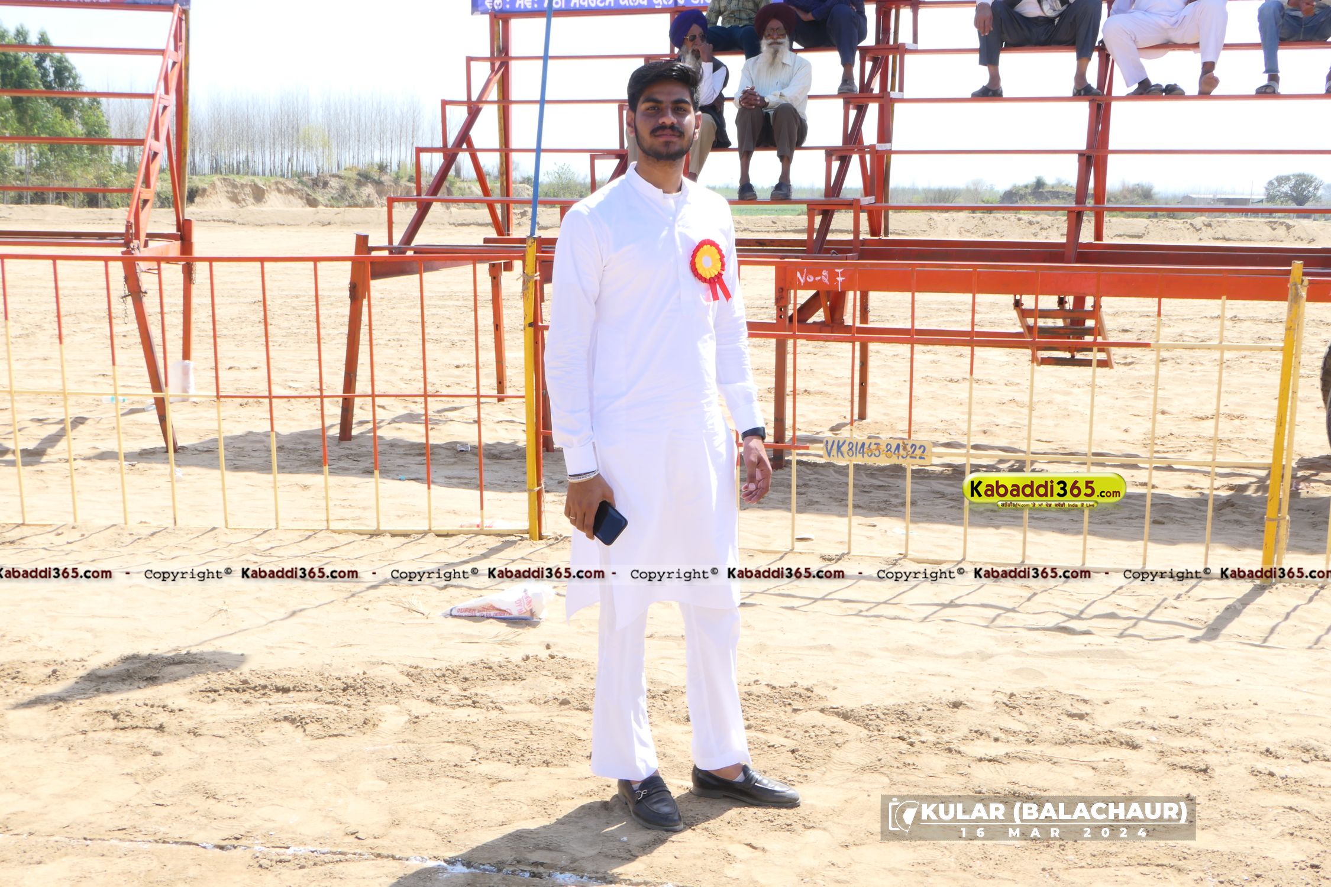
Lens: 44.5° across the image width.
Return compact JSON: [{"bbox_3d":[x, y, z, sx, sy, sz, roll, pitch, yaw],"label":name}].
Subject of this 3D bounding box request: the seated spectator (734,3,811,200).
[{"bbox_3d":[0.611,-1.945,9.270,0.490,1.100,0.700,3,9,18],"label":"seated spectator"}]

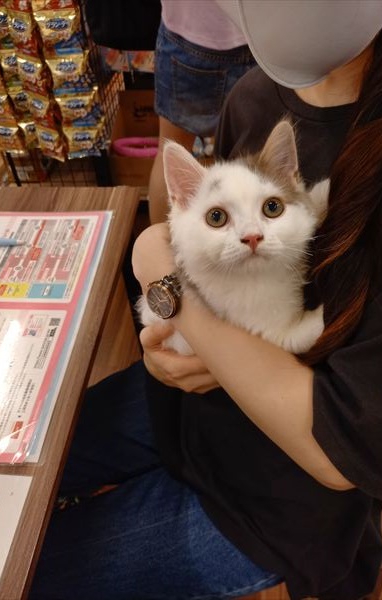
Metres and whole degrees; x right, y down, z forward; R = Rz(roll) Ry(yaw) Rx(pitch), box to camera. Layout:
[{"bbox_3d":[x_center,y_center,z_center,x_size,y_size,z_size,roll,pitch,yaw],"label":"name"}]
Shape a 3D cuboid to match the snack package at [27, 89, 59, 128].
[{"bbox_3d":[-0.433,-0.566,1.300,0.107,0.107,0.037,19,51,18],"label":"snack package"}]

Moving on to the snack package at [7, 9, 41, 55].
[{"bbox_3d":[-0.433,-0.699,1.140,0.107,0.107,0.037,19,51,18],"label":"snack package"}]

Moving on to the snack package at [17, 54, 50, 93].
[{"bbox_3d":[-0.436,-0.626,1.220,0.107,0.107,0.037,19,51,18],"label":"snack package"}]

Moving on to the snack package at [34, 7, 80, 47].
[{"bbox_3d":[-0.346,-0.704,1.140,0.107,0.107,0.037,-9,48,-5],"label":"snack package"}]

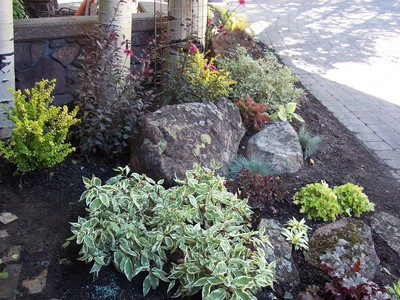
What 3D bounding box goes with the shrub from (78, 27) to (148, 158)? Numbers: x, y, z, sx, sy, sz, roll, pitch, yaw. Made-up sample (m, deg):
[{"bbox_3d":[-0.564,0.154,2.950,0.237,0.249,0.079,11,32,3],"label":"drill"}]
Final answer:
[{"bbox_3d":[-0.605,-0.411,3.186,0.502,0.945,0.426,-3,22,-10],"label":"shrub"}]

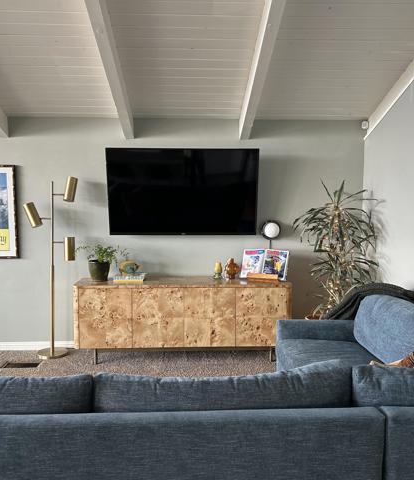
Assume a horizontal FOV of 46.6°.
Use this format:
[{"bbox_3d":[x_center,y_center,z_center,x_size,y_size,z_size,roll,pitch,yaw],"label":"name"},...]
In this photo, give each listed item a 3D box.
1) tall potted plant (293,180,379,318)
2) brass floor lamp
[{"bbox_3d":[1.155,0.319,4.318,0.760,1.690,0.700,0,6,-3],"label":"tall potted plant"},{"bbox_3d":[-1.473,0.255,4.582,0.519,1.710,0.310,0,4,-2],"label":"brass floor lamp"}]

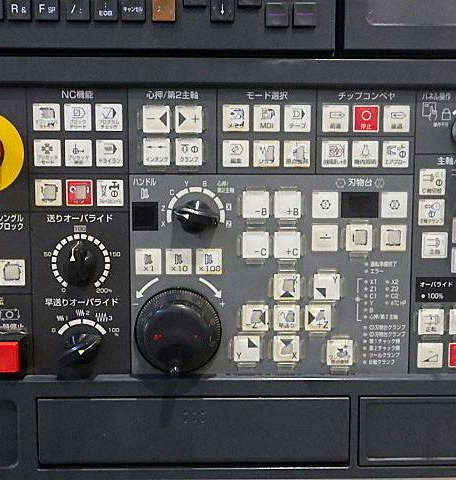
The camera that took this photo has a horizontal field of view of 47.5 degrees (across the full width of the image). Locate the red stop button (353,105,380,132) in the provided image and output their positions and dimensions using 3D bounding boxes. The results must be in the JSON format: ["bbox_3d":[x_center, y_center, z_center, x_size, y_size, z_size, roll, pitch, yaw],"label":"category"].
[{"bbox_3d":[0.099,-0.086,0.372,0.019,0.019,0.007,0,4,-1],"label":"red stop button"}]

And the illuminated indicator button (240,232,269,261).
[{"bbox_3d":[0.019,0.003,0.368,0.018,0.018,0.007,0,4,-1],"label":"illuminated indicator button"}]

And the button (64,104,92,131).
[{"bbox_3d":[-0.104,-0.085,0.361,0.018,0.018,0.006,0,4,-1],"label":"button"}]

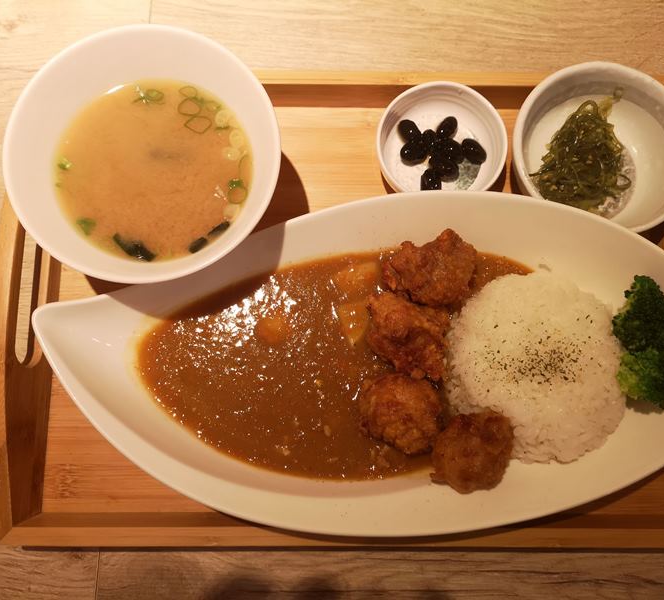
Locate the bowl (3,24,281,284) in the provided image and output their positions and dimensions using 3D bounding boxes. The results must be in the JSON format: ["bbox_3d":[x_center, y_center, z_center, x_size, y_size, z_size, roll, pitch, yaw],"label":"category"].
[{"bbox_3d":[-0.096,-0.070,0.350,0.138,0.072,0.138,0,80,-1],"label":"bowl"}]

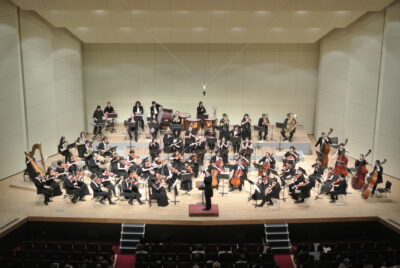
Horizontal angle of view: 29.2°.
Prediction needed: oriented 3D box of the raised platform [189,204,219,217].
[{"bbox_3d":[0.151,3.120,31.318,1.200,0.160,0.894,0,19,0],"label":"raised platform"}]

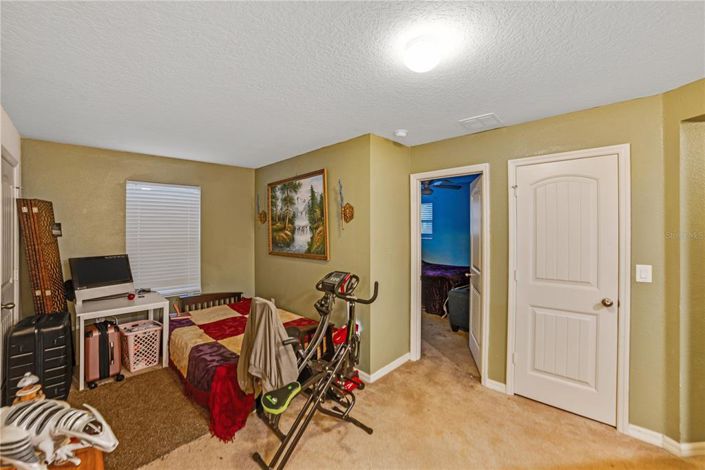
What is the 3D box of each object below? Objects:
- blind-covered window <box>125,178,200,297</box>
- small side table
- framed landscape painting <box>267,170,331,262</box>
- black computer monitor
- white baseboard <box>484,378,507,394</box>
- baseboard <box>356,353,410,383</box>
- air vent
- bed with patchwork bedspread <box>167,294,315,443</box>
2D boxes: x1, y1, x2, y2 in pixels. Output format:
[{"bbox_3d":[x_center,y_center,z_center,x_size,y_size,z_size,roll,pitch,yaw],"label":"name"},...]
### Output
[{"bbox_3d":[-2.445,0.073,3.600,0.800,1.480,0.070,-1,1,-39],"label":"blind-covered window"},{"bbox_3d":[-2.470,1.079,2.975,0.710,0.705,0.570,-1,1,-41],"label":"small side table"},{"bbox_3d":[-0.750,-0.223,3.510,1.250,1.020,0.050,1,1,44],"label":"framed landscape painting"},{"bbox_3d":[-2.715,0.405,2.985,0.080,0.340,0.500,-18,-9,34],"label":"black computer monitor"},{"bbox_3d":[1.333,1.399,2.530,0.160,0.082,0.020,1,1,39],"label":"white baseboard"},{"bbox_3d":[0.425,1.392,2.895,0.700,0.084,0.030,-1,1,-45],"label":"baseboard"},{"bbox_3d":[1.141,-0.990,2.435,0.285,0.030,0.290,1,1,38],"label":"air vent"},{"bbox_3d":[-1.180,1.157,2.900,1.100,0.550,1.720,-1,1,-43],"label":"bed with patchwork bedspread"}]

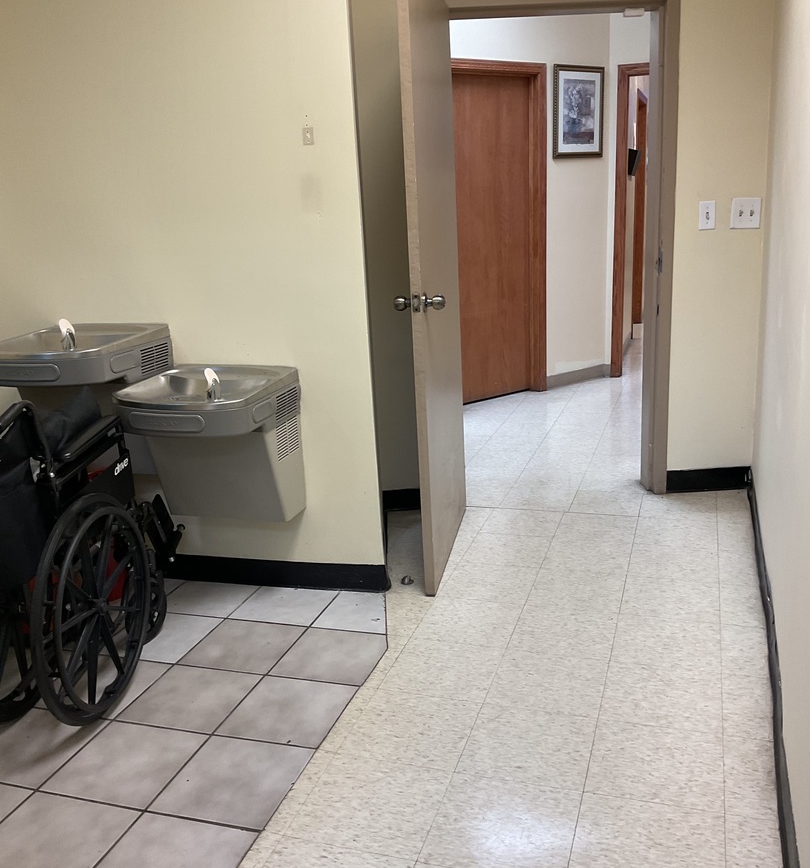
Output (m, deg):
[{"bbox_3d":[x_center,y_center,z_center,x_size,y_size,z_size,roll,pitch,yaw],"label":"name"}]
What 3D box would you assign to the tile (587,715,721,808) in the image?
[{"bbox_3d":[0.601,0.792,2.163,0.306,0.010,0.306,2,16,18],"label":"tile"}]

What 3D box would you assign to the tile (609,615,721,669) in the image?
[{"bbox_3d":[0.788,0.625,2.718,0.305,0.014,0.305,2,16,18],"label":"tile"}]

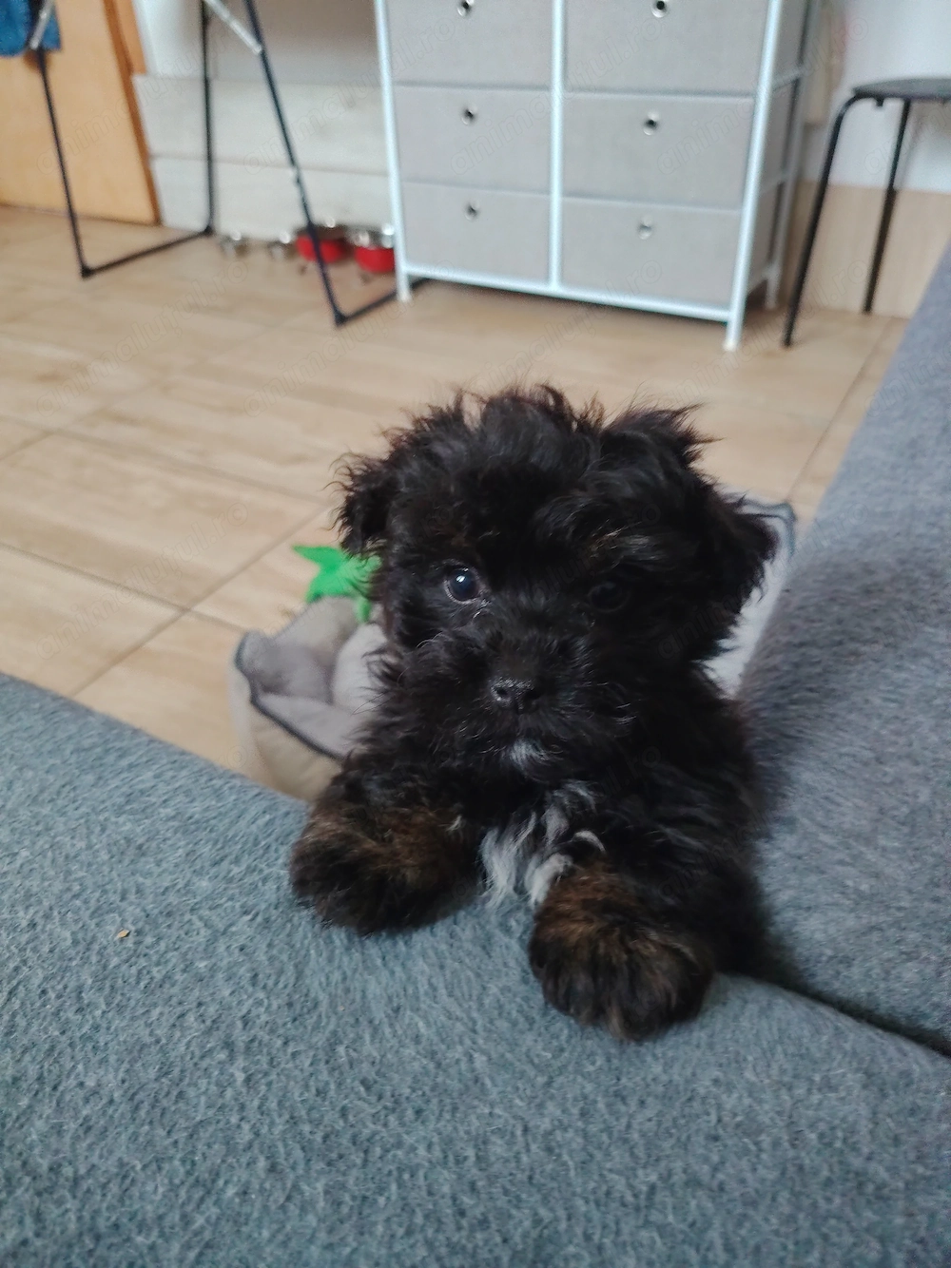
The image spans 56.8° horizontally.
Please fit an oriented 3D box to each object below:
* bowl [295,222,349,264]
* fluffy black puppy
[{"bbox_3d":[-0.412,-1.058,2.393,0.148,0.069,0.148,-3,38,0],"label":"bowl"},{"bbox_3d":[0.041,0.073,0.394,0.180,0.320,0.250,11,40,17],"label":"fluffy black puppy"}]

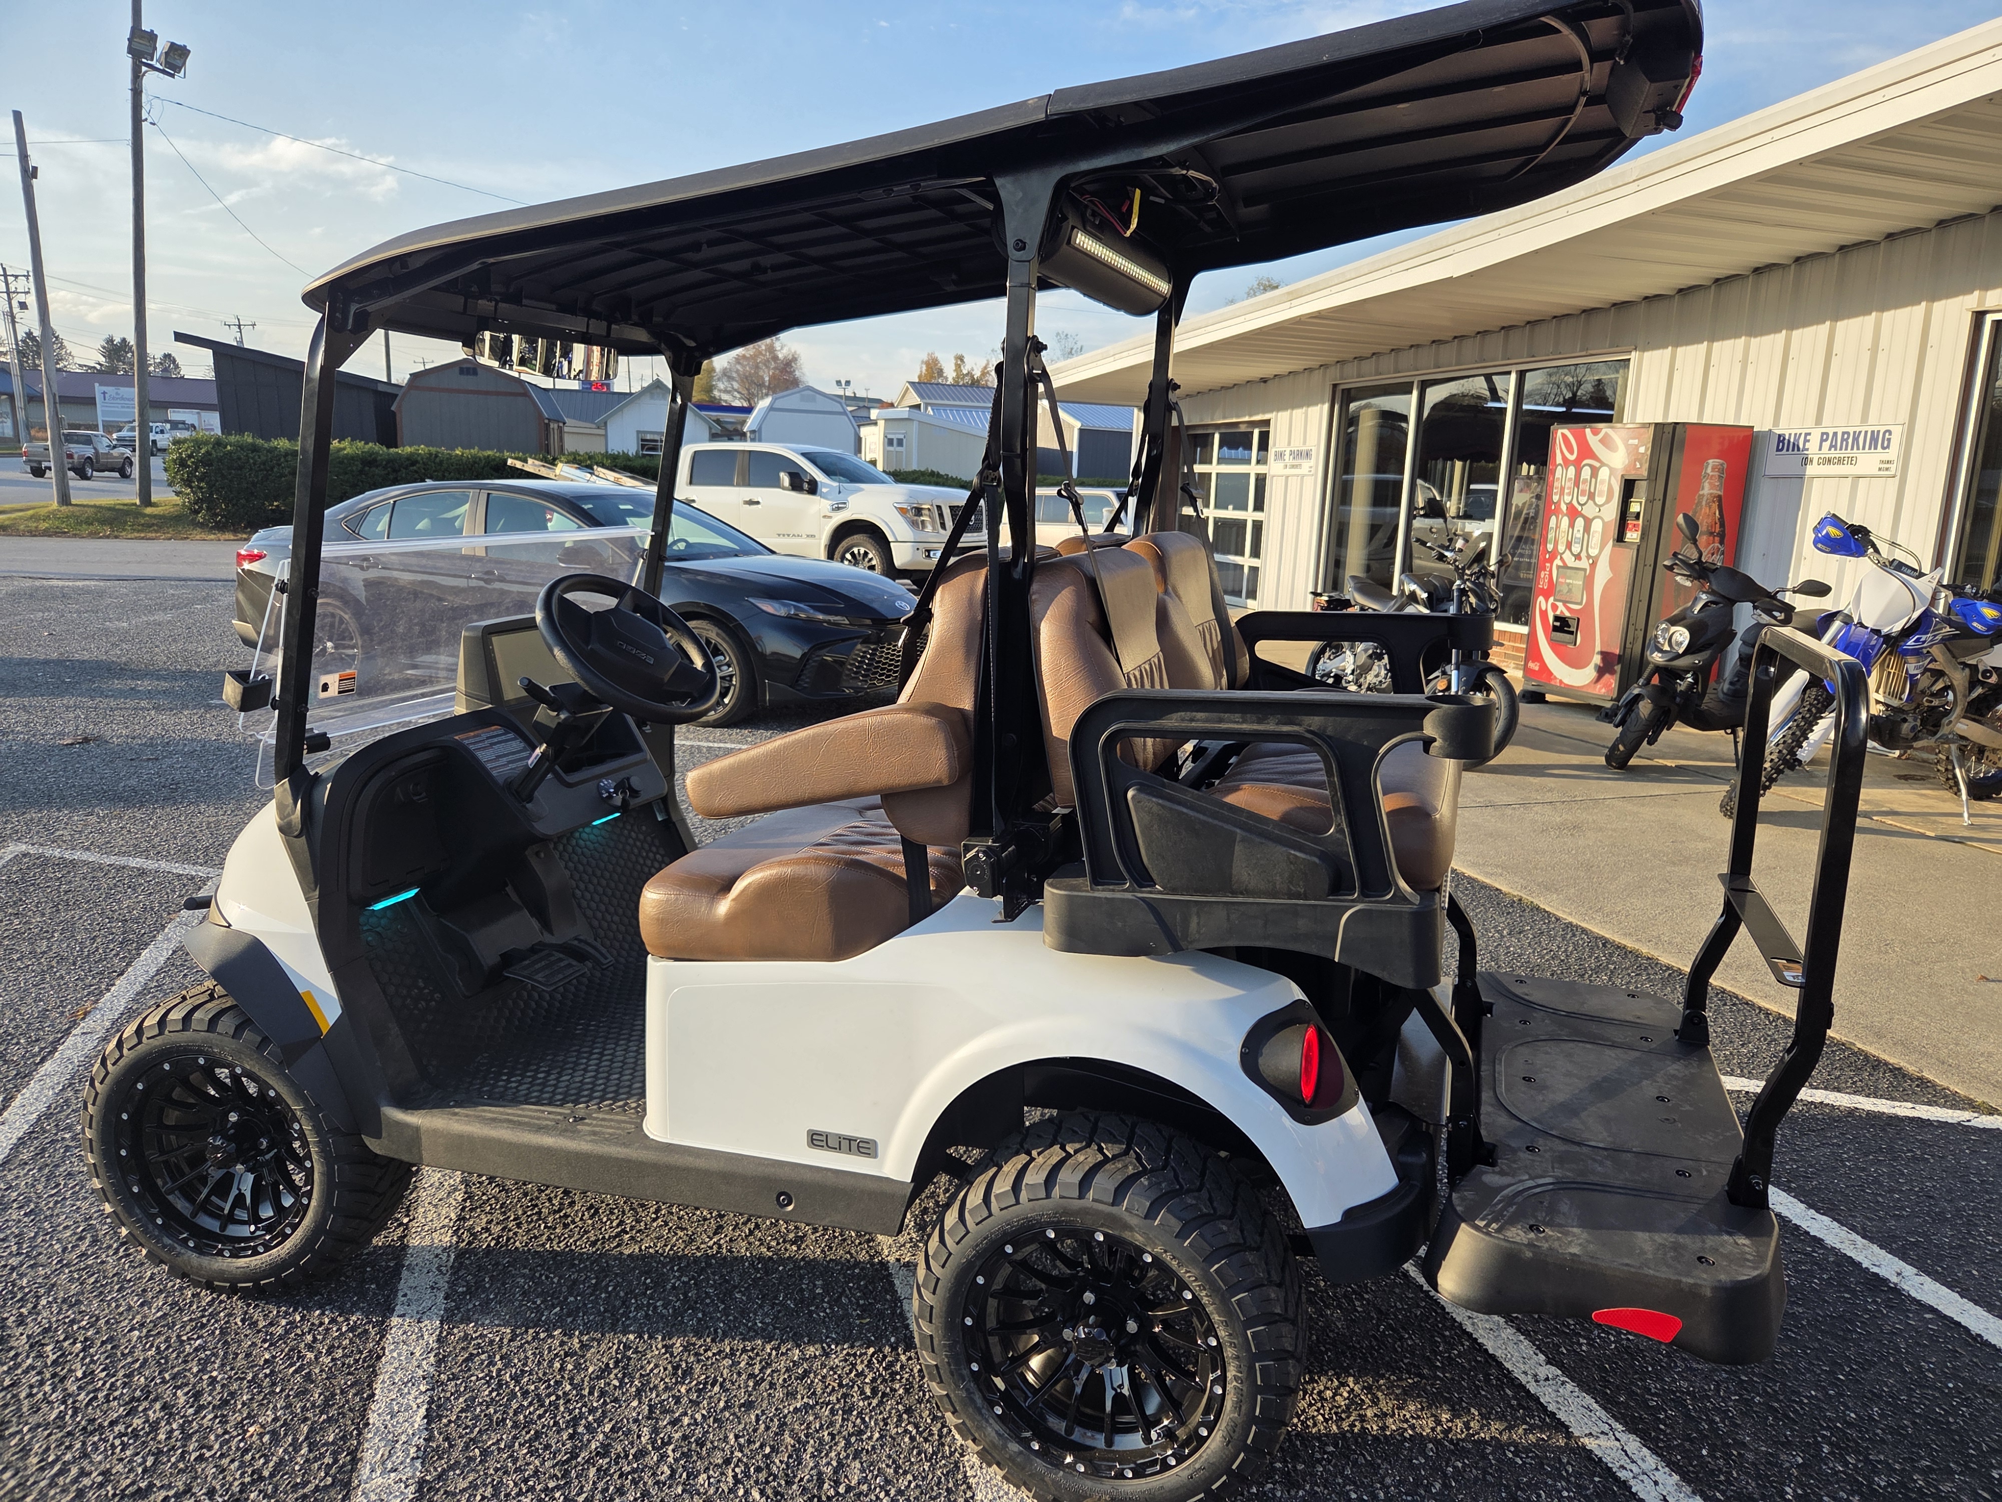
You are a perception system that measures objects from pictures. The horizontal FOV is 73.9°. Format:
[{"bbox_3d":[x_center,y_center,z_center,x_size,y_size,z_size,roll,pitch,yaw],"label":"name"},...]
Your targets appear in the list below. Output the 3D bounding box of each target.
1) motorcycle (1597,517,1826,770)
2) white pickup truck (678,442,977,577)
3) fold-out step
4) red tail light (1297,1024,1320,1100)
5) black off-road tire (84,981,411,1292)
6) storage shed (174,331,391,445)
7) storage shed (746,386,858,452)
[{"bbox_3d":[3.804,-0.541,6.886,1.800,1.220,0.760,-4,13,-26],"label":"motorcycle"},{"bbox_3d":[-2.997,-3.176,17.771,6.150,1.980,2.100,9,13,29],"label":"white pickup truck"},{"bbox_3d":[0.969,0.620,2.255,0.430,0.135,1.095,6,12,19],"label":"fold-out step"},{"bbox_3d":[0.439,0.444,1.881,0.040,0.118,0.070,6,12,19],"label":"red tail light"},{"bbox_3d":[-1.441,0.738,2.557,0.550,0.550,0.215,4,11,8],"label":"black off-road tire"},{"bbox_3d":[-15.601,-7.375,30.412,4.367,3.541,4.600,-1,12,-15],"label":"storage shed"},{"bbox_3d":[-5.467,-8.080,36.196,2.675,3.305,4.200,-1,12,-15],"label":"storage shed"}]

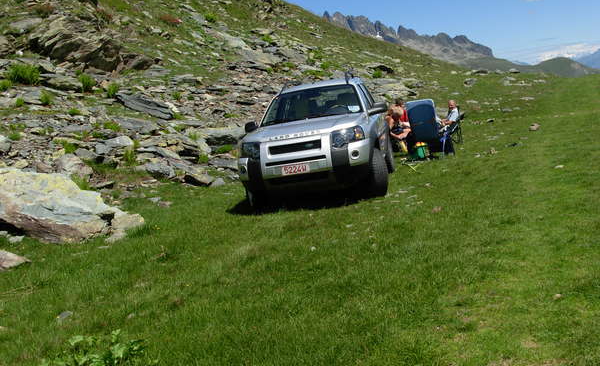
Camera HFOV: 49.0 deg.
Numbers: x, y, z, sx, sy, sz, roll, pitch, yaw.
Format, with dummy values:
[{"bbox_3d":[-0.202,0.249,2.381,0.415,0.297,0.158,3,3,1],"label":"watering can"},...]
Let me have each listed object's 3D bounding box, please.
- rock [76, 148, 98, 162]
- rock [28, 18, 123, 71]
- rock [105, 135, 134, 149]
[{"bbox_3d":[-3.533,-0.455,10.900,0.390,0.200,0.300,0,9,0],"label":"rock"},{"bbox_3d":[-6.067,-3.770,17.800,2.500,1.300,1.500,-1,9,-9],"label":"rock"},{"bbox_3d":[-3.316,-0.762,12.100,0.540,0.220,0.380,0,9,0],"label":"rock"}]

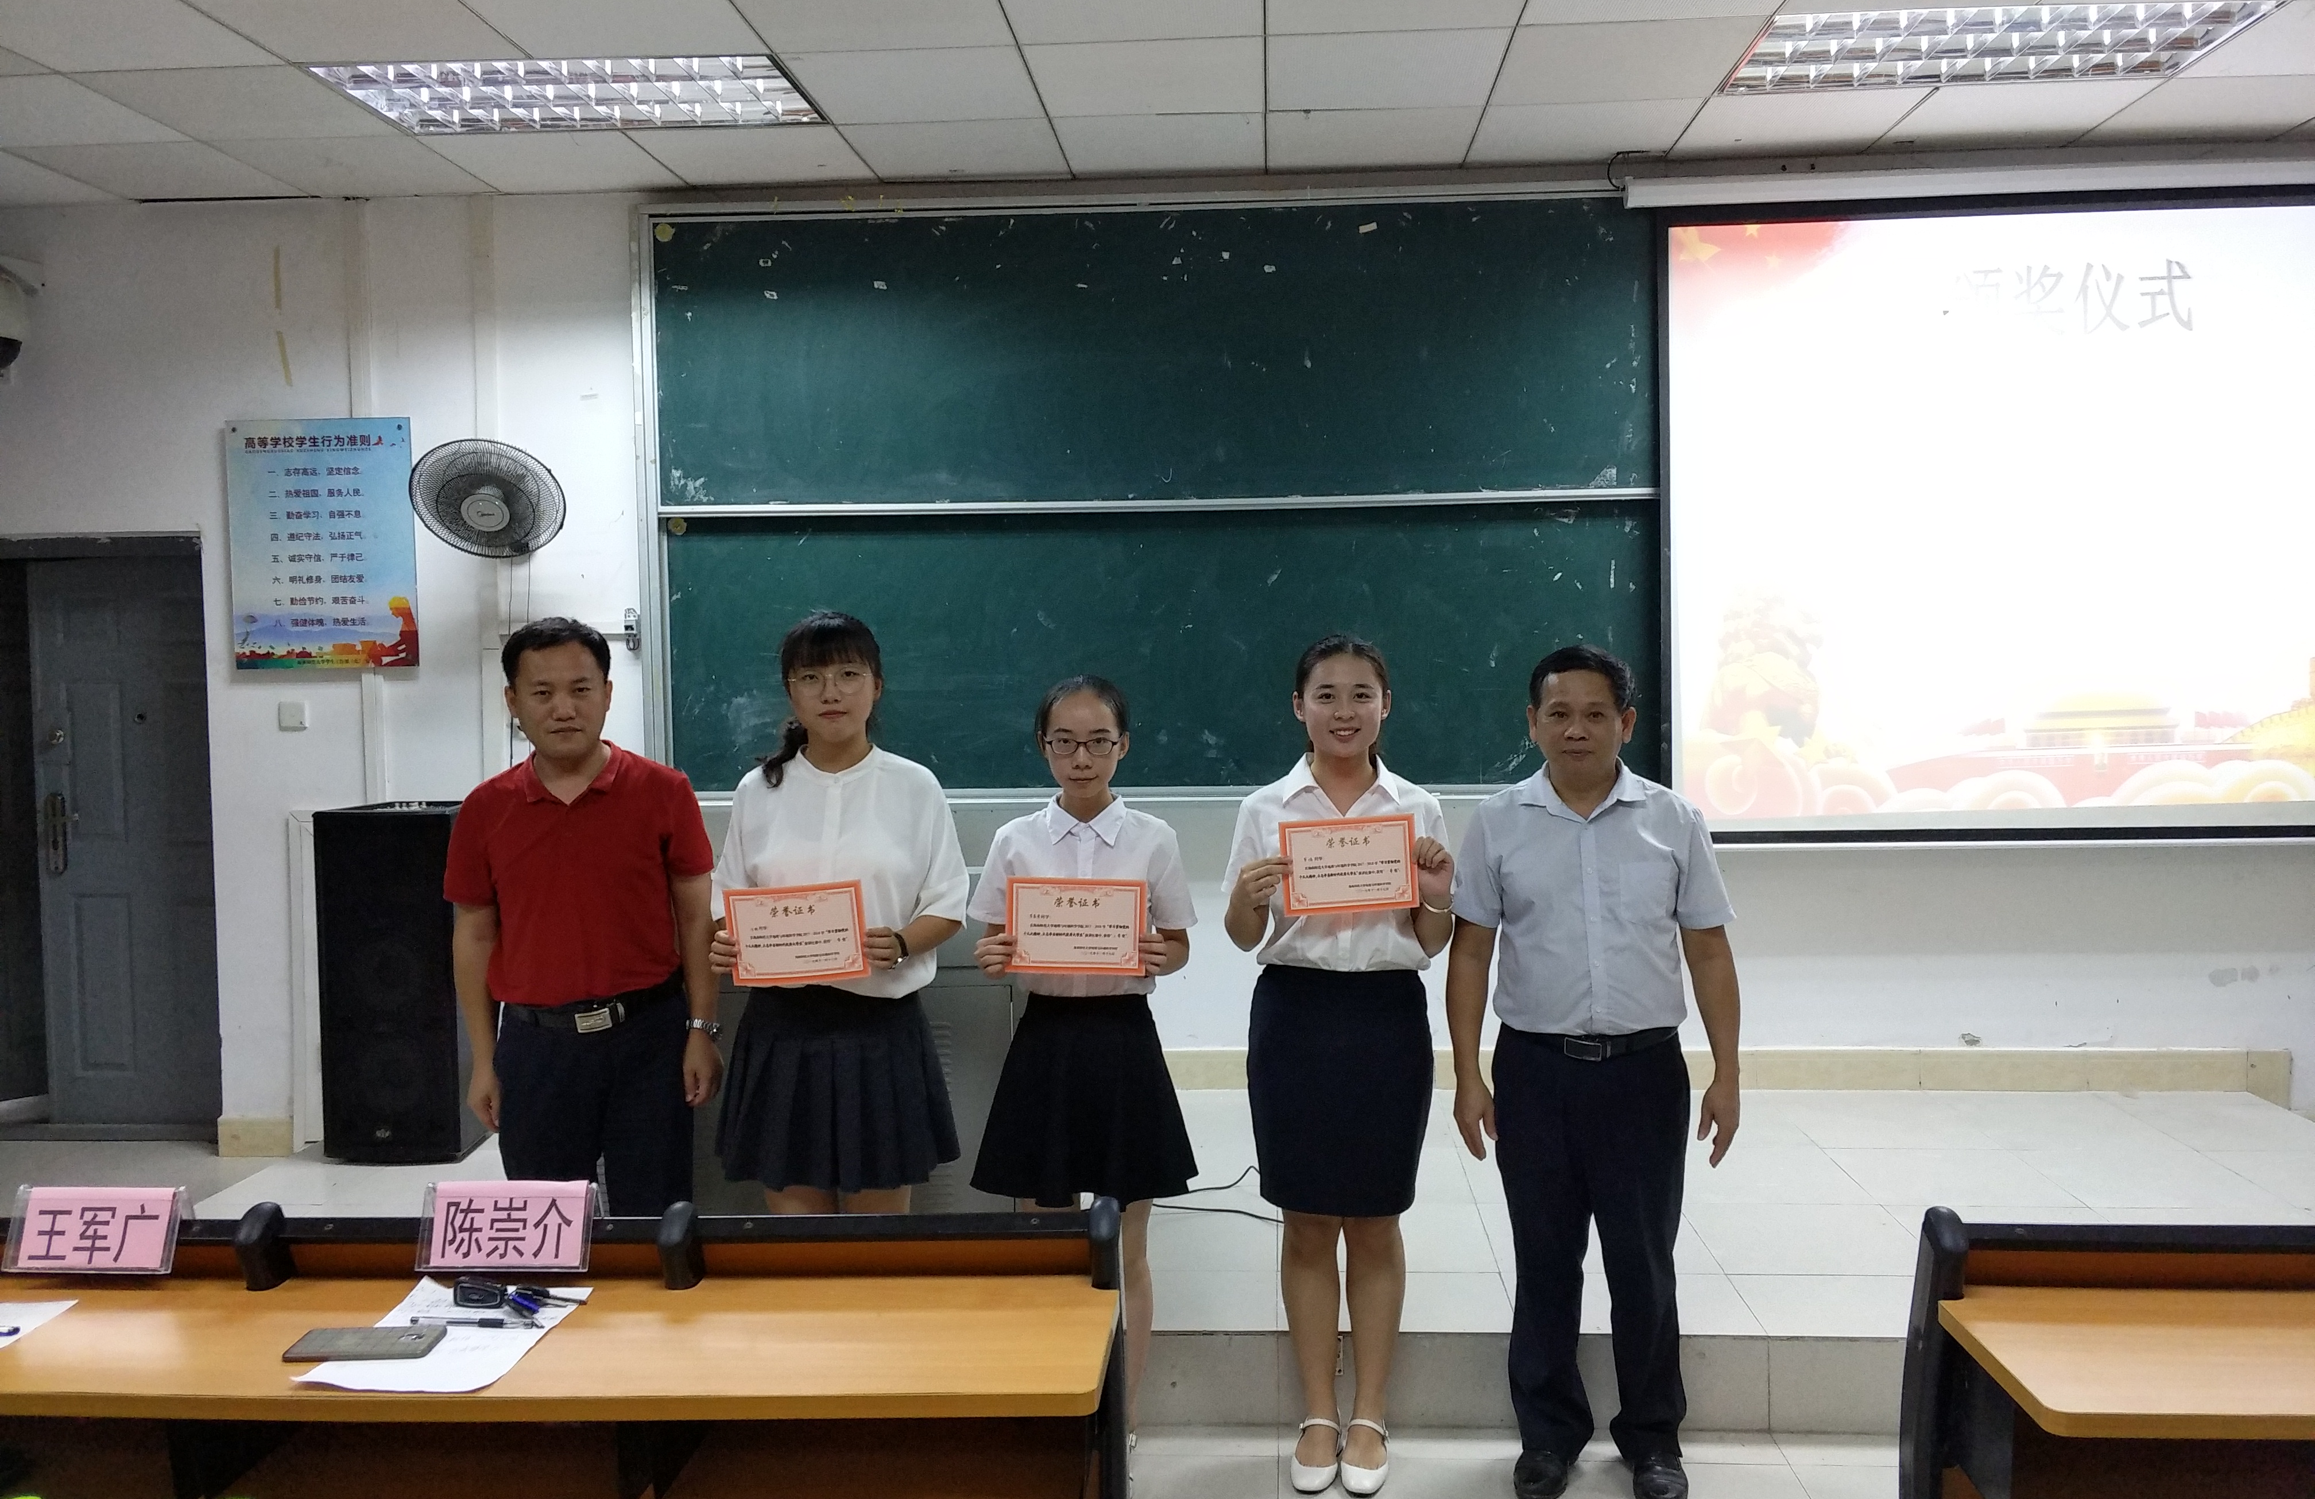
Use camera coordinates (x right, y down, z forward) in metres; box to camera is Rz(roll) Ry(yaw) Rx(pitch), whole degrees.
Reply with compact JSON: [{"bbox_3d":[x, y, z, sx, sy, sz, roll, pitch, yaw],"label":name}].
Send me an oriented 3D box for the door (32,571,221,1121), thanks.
[{"bbox_3d":[-3.449,0.323,5.649,0.680,1.940,0.050,0,3,3],"label":"door"}]

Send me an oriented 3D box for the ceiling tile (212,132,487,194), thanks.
[{"bbox_3d":[-2.456,-1.805,5.171,0.610,0.020,0.582,0,3,3],"label":"ceiling tile"}]

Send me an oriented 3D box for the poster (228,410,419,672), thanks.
[{"bbox_3d":[-2.669,-0.654,5.351,0.607,0.795,0.015,0,3,3],"label":"poster"}]

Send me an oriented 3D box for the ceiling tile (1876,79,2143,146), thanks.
[{"bbox_3d":[2.478,-1.841,4.870,0.610,0.020,0.582,0,3,3],"label":"ceiling tile"}]

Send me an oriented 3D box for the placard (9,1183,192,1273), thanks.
[{"bbox_3d":[-1.381,0.623,2.170,0.215,0.105,0.090,0,4,3],"label":"placard"}]

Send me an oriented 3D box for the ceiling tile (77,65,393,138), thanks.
[{"bbox_3d":[-2.457,-1.746,4.527,0.605,0.020,0.590,0,4,4],"label":"ceiling tile"}]

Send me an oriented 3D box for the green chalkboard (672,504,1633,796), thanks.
[{"bbox_3d":[0.133,-0.323,5.278,3.426,0.913,0.040,0,4,4],"label":"green chalkboard"}]

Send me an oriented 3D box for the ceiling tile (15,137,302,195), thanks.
[{"bbox_3d":[-3.030,-1.778,5.143,0.605,0.020,0.590,0,4,4],"label":"ceiling tile"}]

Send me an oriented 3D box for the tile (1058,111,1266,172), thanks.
[{"bbox_3d":[0.023,-1.772,4.894,0.600,0.020,0.590,0,3,3],"label":"tile"}]

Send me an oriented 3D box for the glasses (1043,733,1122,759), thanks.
[{"bbox_3d":[-0.148,-0.004,3.191,0.143,0.045,0.140,-1,3,1],"label":"glasses"}]

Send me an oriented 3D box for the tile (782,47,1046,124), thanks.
[{"bbox_3d":[-0.641,-1.785,4.479,0.610,0.020,0.565,0,3,3],"label":"tile"}]

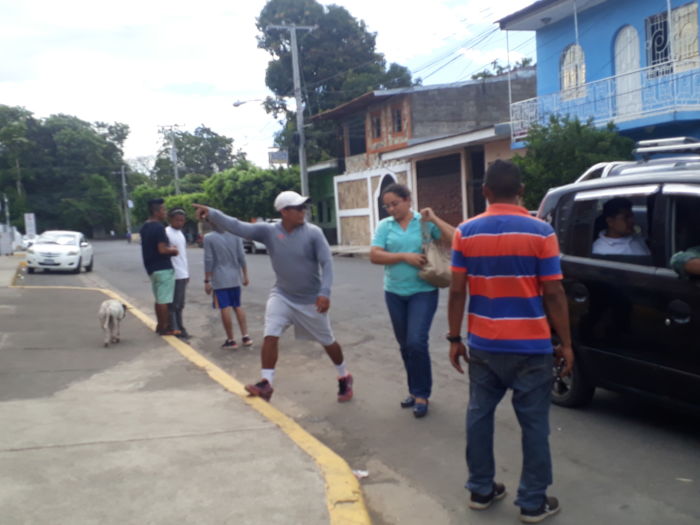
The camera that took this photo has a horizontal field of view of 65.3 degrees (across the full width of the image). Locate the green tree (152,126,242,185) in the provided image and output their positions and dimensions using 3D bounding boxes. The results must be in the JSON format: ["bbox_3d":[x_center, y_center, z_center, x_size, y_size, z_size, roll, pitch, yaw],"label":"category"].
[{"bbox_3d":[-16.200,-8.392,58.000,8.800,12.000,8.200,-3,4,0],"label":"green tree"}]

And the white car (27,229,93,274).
[{"bbox_3d":[-10.605,-0.371,19.973,1.690,1.470,4.300,-5,4,-19],"label":"white car"}]

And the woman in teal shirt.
[{"bbox_3d":[0.465,0.270,3.907,0.580,1.630,0.450,-2,4,12],"label":"woman in teal shirt"}]

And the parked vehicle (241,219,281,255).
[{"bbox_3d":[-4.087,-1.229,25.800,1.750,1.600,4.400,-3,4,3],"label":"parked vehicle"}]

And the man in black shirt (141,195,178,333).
[{"bbox_3d":[-2.460,0.045,6.995,0.450,1.700,0.500,-5,4,-22],"label":"man in black shirt"}]

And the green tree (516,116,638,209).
[{"bbox_3d":[4.644,-1.432,11.372,2.400,3.300,2.500,-5,5,-29],"label":"green tree"}]

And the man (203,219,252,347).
[{"bbox_3d":[-1.481,0.186,6.530,0.560,1.650,0.420,-5,4,-24],"label":"man"}]

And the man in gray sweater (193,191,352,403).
[{"bbox_3d":[-0.582,0.265,4.330,1.280,1.680,0.550,-3,4,9],"label":"man in gray sweater"}]

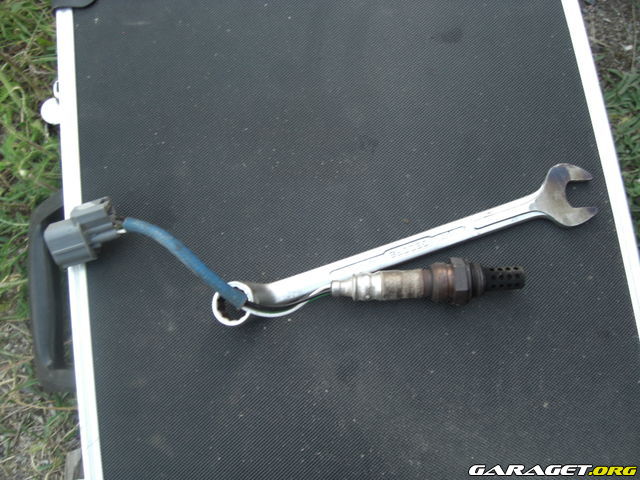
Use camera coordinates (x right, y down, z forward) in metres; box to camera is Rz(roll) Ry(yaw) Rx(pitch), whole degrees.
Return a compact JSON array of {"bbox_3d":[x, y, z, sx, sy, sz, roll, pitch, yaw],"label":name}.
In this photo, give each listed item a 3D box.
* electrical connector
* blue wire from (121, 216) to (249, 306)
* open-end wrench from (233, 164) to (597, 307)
[{"bbox_3d":[-0.129,-0.004,0.382,0.037,0.020,0.028,-19,79,-3],"label":"electrical connector"},{"bbox_3d":[-0.071,0.009,0.376,0.080,0.013,0.015,33,81,7],"label":"blue wire"},{"bbox_3d":[0.049,0.004,0.382,0.219,0.013,0.035,-18,79,-3],"label":"open-end wrench"}]

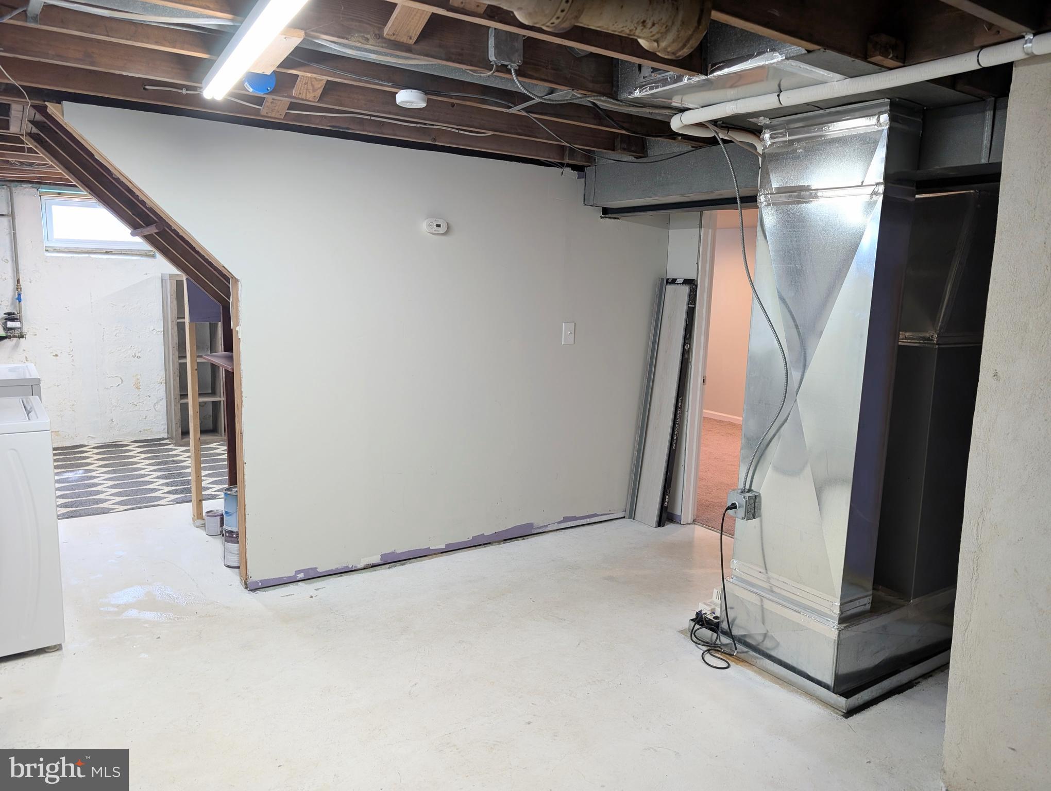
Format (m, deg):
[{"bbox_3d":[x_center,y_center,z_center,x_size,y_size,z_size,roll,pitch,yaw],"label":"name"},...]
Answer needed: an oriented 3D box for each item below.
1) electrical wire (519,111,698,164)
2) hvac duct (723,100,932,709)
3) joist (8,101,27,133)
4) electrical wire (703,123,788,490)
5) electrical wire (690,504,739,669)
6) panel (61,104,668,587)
[{"bbox_3d":[0.405,-1.088,3.196,1.096,0.141,0.060,-5,11,-38],"label":"electrical wire"},{"bbox_3d":[1.109,0.034,2.788,0.277,2.124,0.544,-5,11,-36],"label":"hvac duct"},{"bbox_3d":[-2.263,-1.312,3.245,0.081,0.171,0.812,-5,11,-36],"label":"joist"},{"bbox_3d":[0.816,-0.336,2.821,0.111,1.430,0.463,-5,11,-36],"label":"electrical wire"},{"bbox_3d":[0.775,0.736,2.984,0.211,0.659,0.272,-5,11,-36],"label":"electrical wire"},{"bbox_3d":[-0.484,-0.182,3.863,3.212,2.134,0.030,-4,10,-32],"label":"panel"}]

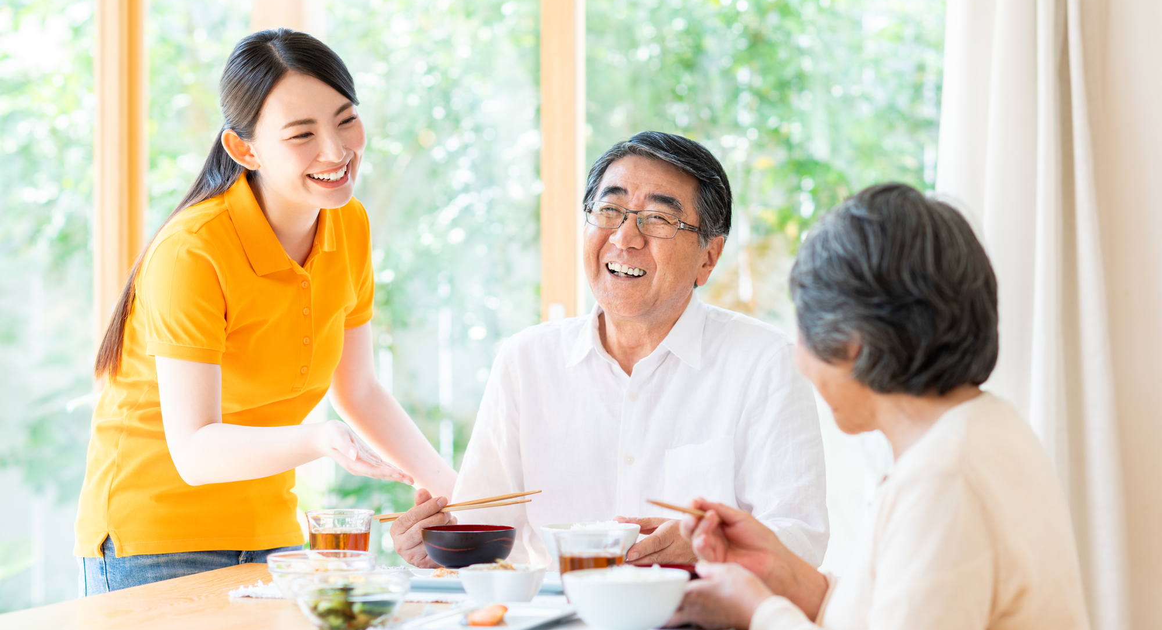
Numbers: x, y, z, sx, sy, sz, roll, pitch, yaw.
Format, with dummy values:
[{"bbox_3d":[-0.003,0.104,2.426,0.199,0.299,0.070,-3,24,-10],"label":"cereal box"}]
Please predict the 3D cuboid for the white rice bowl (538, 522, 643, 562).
[{"bbox_3d":[0.011,0.281,3.270,0.119,0.062,0.119,0,0,0],"label":"white rice bowl"}]

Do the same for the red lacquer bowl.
[{"bbox_3d":[-0.132,0.277,3.210,0.112,0.059,0.112,0,0,0],"label":"red lacquer bowl"}]

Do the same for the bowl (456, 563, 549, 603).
[{"bbox_3d":[-0.084,0.286,2.920,0.093,0.043,0.093,0,0,0],"label":"bowl"}]

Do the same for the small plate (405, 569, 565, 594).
[{"bbox_3d":[-0.069,0.298,3.060,0.215,0.019,0.128,0,0,10],"label":"small plate"}]

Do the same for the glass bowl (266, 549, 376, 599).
[{"bbox_3d":[-0.278,0.281,2.940,0.117,0.053,0.117,0,0,0],"label":"glass bowl"}]

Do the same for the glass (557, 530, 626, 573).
[{"bbox_3d":[0.011,0.269,2.890,0.076,0.078,0.076,0,0,0],"label":"glass"}]

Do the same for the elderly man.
[{"bbox_3d":[0.040,0.385,3.350,0.530,1.250,0.740,0,0,16],"label":"elderly man"}]

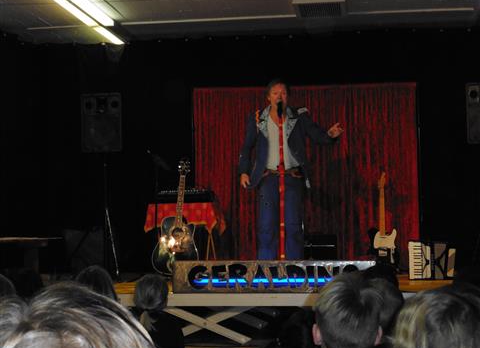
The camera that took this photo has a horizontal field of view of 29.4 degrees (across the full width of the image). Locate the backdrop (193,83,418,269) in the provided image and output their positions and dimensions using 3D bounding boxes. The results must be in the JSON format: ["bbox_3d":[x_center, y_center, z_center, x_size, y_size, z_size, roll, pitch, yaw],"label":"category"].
[{"bbox_3d":[0.660,0.048,9.150,2.230,1.880,0.150,-1,-2,4],"label":"backdrop"}]

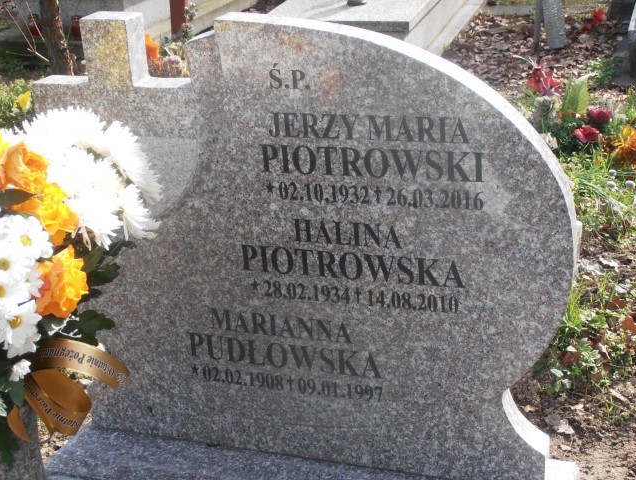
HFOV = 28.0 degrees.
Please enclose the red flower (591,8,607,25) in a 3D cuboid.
[{"bbox_3d":[1.385,-1.104,6.300,0.080,0.070,0.075,0,22,12],"label":"red flower"}]

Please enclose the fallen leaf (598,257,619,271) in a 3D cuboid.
[{"bbox_3d":[0.831,0.067,3.650,0.057,0.025,0.060,0,22,13],"label":"fallen leaf"}]

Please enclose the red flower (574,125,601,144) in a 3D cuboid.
[{"bbox_3d":[0.951,-0.372,4.500,0.090,0.060,0.085,-1,22,12],"label":"red flower"}]

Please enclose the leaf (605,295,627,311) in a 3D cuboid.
[{"bbox_3d":[0.793,0.167,3.400,0.060,0.030,0.060,0,22,13],"label":"leaf"}]

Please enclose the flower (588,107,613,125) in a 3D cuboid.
[{"bbox_3d":[1.014,-0.447,4.580,0.085,0.055,0.080,0,22,13],"label":"flower"}]

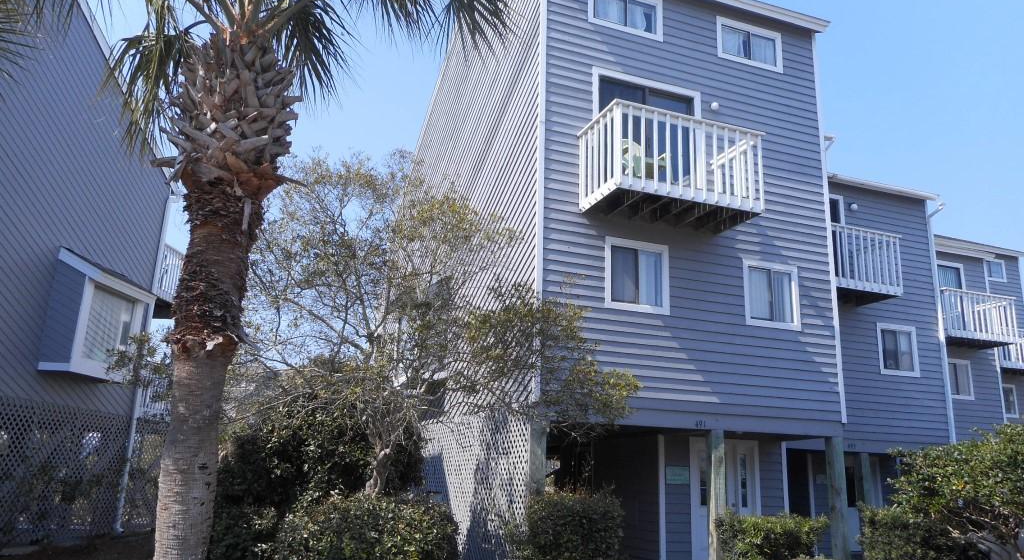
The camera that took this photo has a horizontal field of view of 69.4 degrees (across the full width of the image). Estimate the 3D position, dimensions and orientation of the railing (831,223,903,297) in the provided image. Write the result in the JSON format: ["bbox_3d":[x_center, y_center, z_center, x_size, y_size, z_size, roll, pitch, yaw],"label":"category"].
[{"bbox_3d":[6.490,-0.294,14.908,2.511,1.265,1.163,7,-15,-21],"label":"railing"}]

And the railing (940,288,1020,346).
[{"bbox_3d":[11.608,1.062,18.969,2.511,1.237,1.163,7,-15,-21],"label":"railing"}]

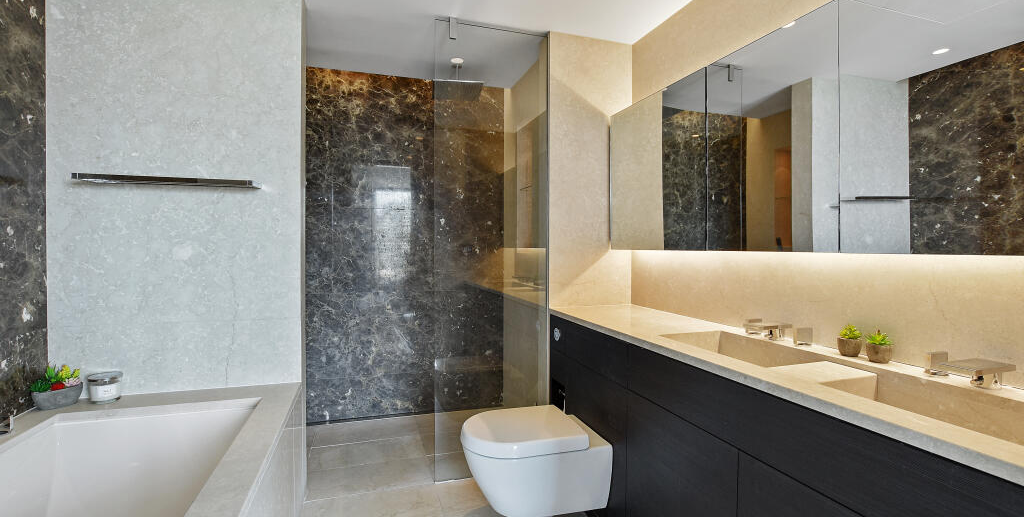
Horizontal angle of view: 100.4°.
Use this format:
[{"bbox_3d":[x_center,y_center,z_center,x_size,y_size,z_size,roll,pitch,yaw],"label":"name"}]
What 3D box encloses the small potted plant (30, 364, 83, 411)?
[{"bbox_3d":[-1.713,0.484,1.608,0.140,0.156,0.076,-1,2,-45],"label":"small potted plant"}]

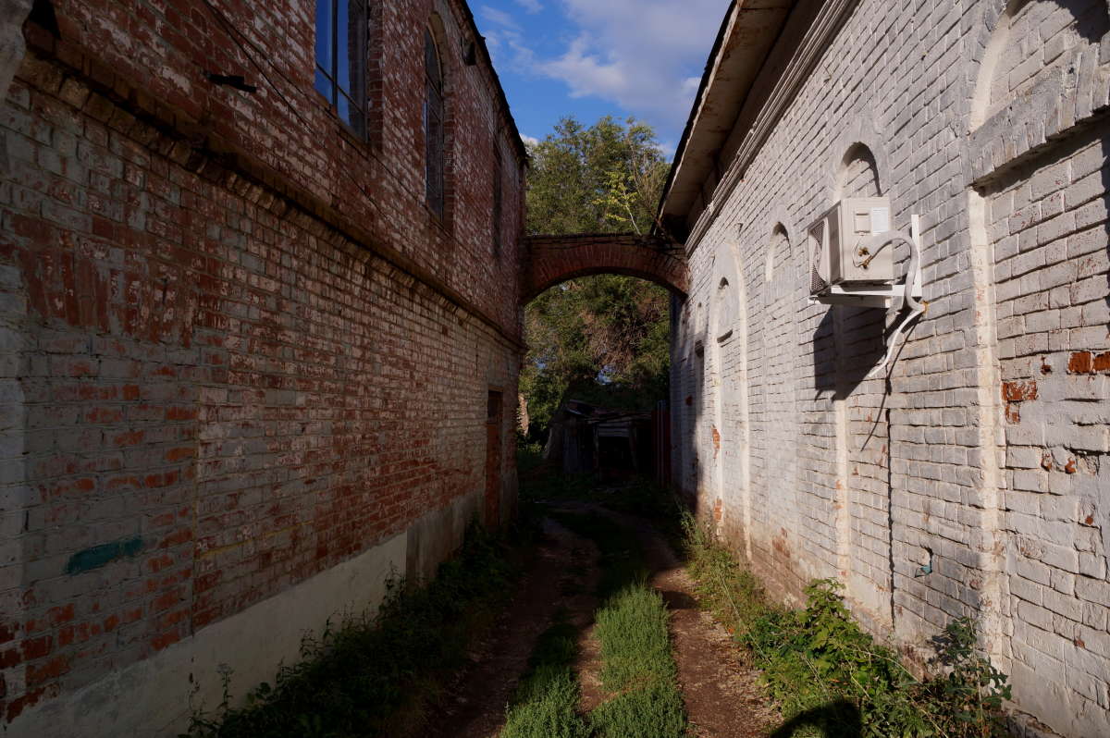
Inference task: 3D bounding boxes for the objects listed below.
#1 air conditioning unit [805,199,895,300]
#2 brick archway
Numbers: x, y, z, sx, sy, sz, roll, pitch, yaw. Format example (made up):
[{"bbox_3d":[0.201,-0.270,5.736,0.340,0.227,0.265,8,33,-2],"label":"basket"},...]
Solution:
[{"bbox_3d":[1.721,-0.690,4.890,0.263,0.437,0.696,-1,-3,3],"label":"air conditioning unit"},{"bbox_3d":[0.879,-1.802,15.265,3.020,1.120,0.800,-1,-3,3],"label":"brick archway"}]

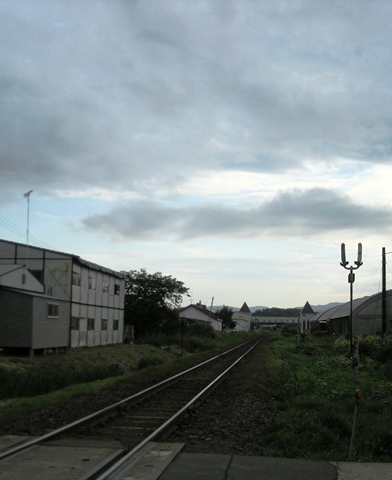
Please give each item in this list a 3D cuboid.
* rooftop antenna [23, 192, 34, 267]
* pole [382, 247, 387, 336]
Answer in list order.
[{"bbox_3d":[-9.533,-0.619,36.439,0.450,4.430,1.300,6,-10,-33],"label":"rooftop antenna"},{"bbox_3d":[12.594,3.901,42.895,0.220,7.000,0.220,0,-8,6],"label":"pole"}]

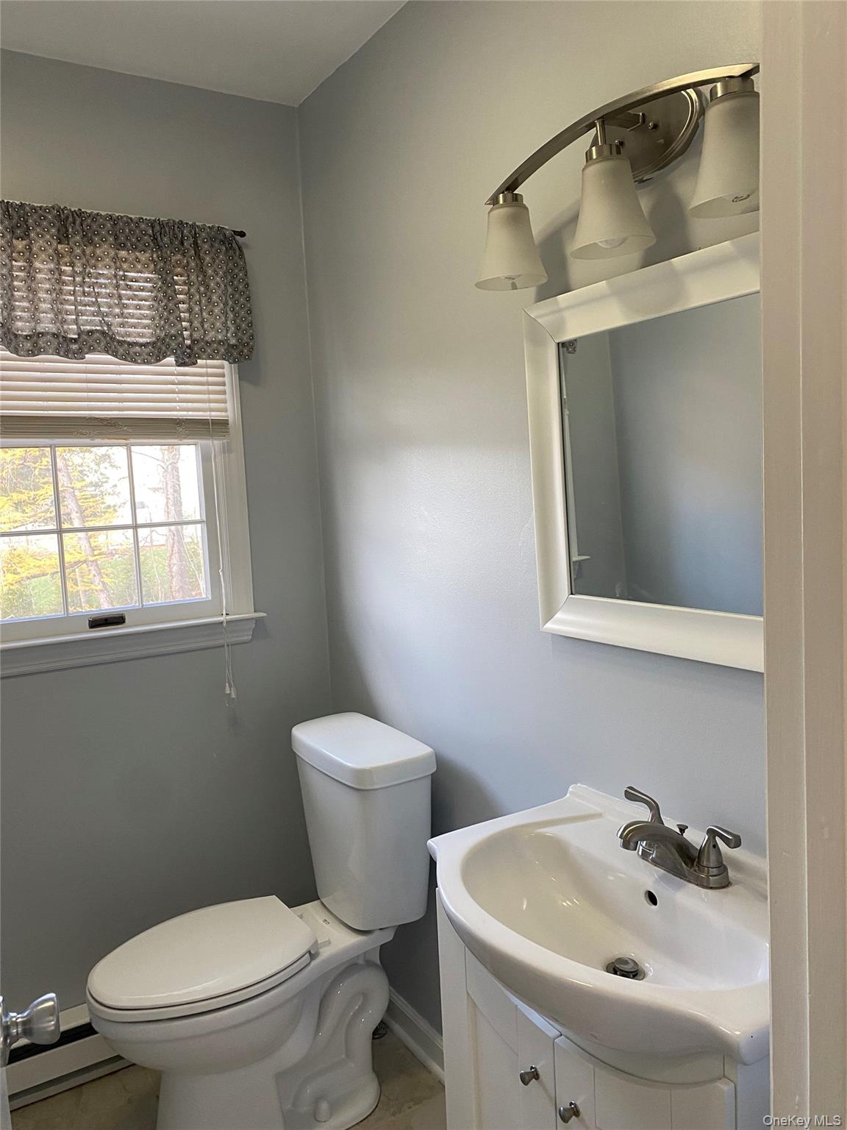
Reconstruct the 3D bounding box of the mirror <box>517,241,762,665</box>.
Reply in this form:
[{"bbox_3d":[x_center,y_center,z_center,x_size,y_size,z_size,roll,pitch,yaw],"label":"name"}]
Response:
[{"bbox_3d":[0.391,-0.147,1.210,0.030,0.565,0.709,-6,6,-31],"label":"mirror"}]

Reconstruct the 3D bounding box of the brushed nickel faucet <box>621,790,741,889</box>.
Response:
[{"bbox_3d":[0.335,0.397,1.210,0.153,0.096,0.207,-6,6,-31],"label":"brushed nickel faucet"}]

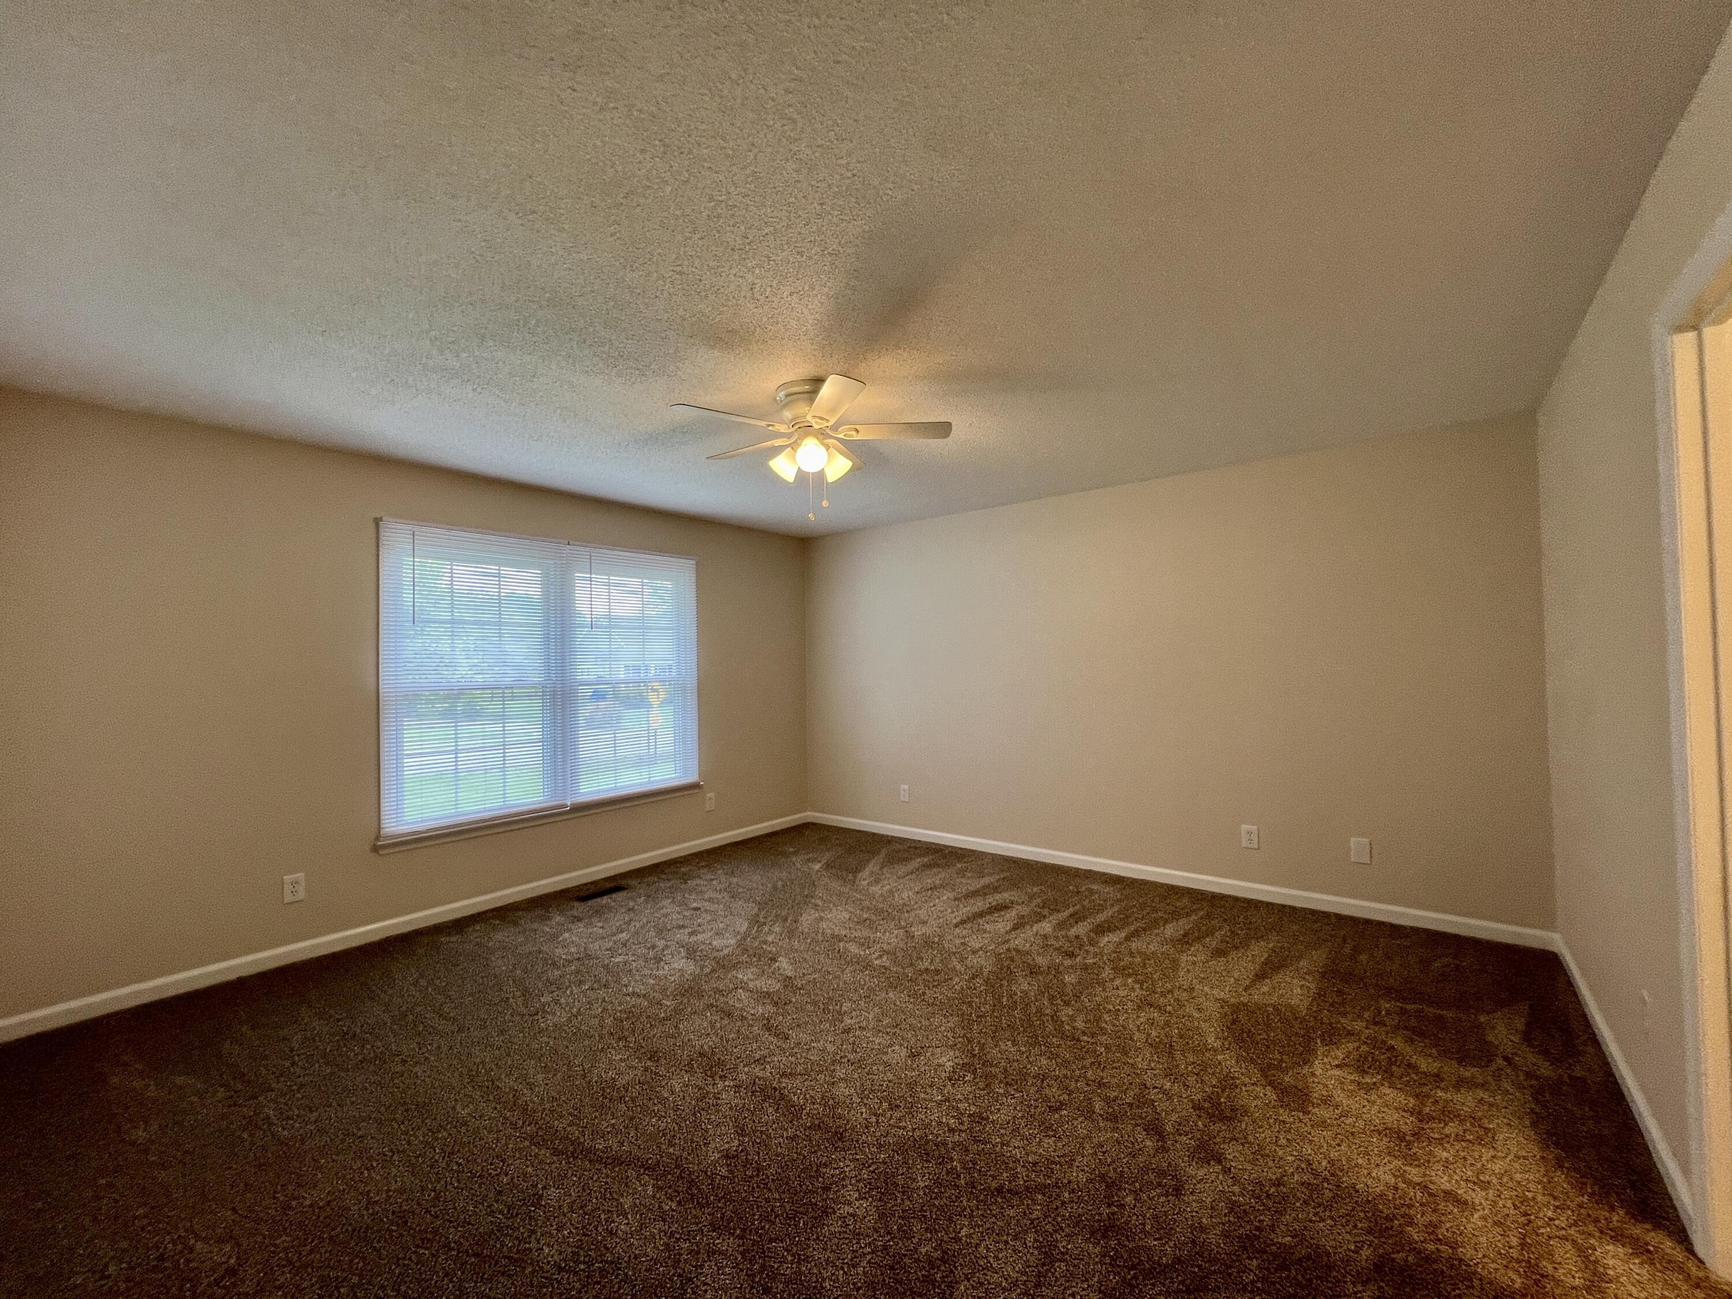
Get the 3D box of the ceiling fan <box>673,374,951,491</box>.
[{"bbox_3d":[-0.221,-0.810,2.530,1.080,0.390,1.070,-1,-2,-19],"label":"ceiling fan"}]

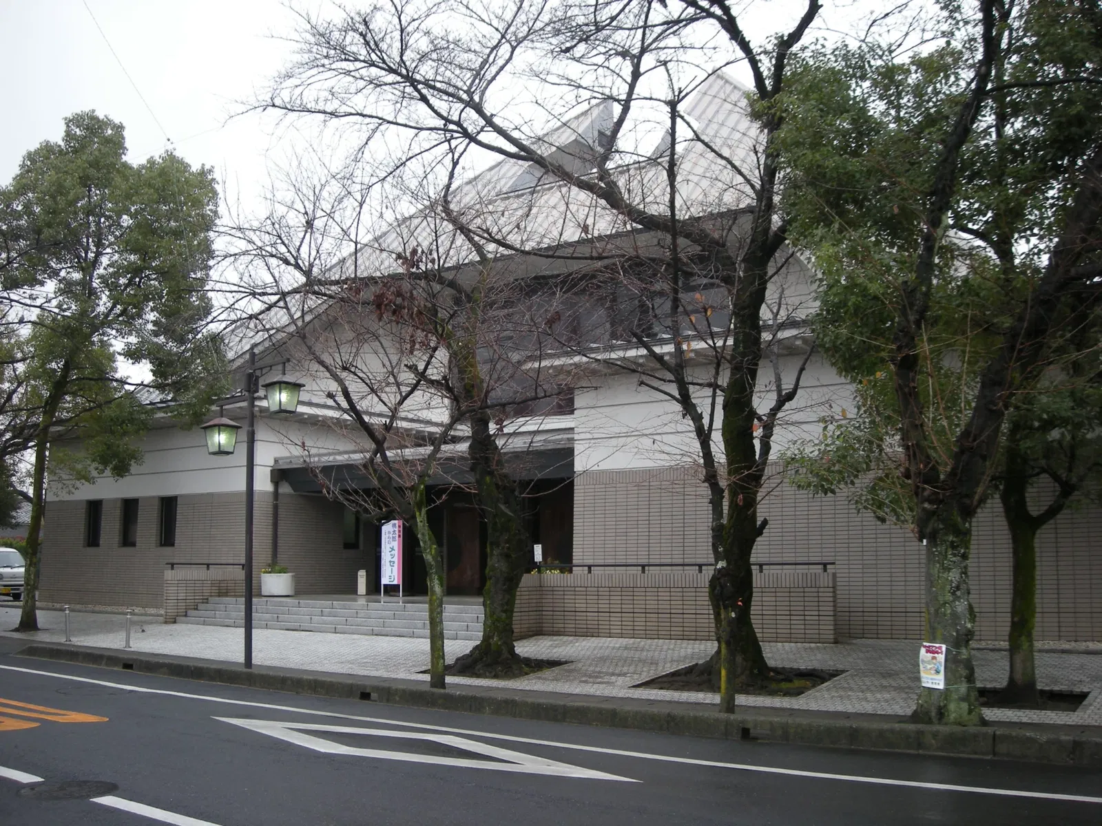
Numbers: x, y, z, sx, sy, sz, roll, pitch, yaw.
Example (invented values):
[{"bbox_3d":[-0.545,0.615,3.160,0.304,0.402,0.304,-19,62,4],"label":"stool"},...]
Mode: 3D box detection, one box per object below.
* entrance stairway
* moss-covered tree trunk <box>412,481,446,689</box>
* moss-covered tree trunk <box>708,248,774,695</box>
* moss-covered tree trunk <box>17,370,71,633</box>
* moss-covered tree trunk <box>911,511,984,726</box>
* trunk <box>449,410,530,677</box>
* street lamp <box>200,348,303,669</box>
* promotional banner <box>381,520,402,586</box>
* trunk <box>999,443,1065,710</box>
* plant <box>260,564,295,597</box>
[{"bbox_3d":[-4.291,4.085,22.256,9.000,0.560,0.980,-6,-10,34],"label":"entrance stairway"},{"bbox_3d":[-1.429,1.999,13.049,0.359,2.374,0.300,1,-8,-6],"label":"moss-covered tree trunk"},{"bbox_3d":[2.342,0.655,13.439,0.760,5.269,0.660,-1,-8,10],"label":"moss-covered tree trunk"},{"bbox_3d":[-10.103,1.663,22.187,0.653,5.339,0.600,4,-9,-24],"label":"moss-covered tree trunk"},{"bbox_3d":[3.379,1.746,9.600,0.570,1.777,0.550,-3,-8,19],"label":"moss-covered tree trunk"},{"bbox_3d":[-0.824,1.762,15.203,1.094,3.506,0.950,0,-8,-3],"label":"trunk"},{"bbox_3d":[-4.130,1.252,15.174,1.900,4.350,0.450,-7,-11,41],"label":"street lamp"},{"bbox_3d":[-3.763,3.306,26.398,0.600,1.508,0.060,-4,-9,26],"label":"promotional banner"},{"bbox_3d":[4.725,1.524,10.842,0.600,2.531,0.500,-3,-9,23],"label":"trunk"},{"bbox_3d":[-6.559,4.009,26.704,0.798,0.764,0.798,2,-8,-14],"label":"plant"}]

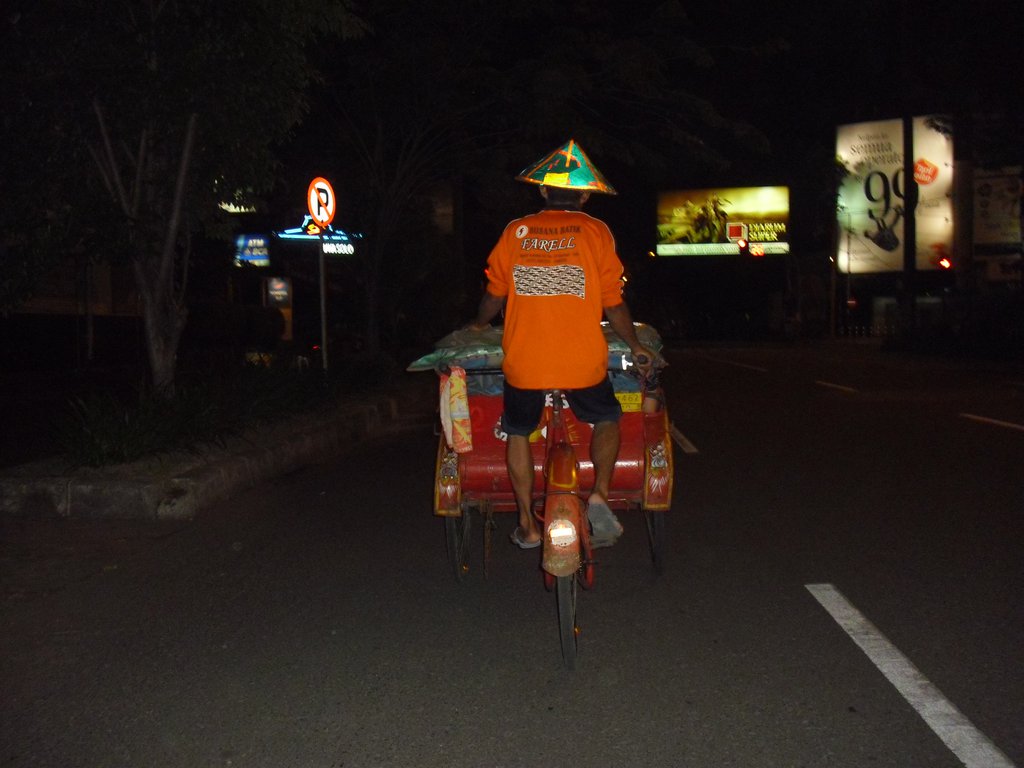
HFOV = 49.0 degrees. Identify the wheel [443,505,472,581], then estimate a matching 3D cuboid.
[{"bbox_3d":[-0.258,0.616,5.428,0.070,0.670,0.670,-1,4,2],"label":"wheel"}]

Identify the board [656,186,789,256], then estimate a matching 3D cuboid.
[{"bbox_3d":[12.042,-9.263,64.000,7.600,3.850,0.400,-1,4,7],"label":"board"}]

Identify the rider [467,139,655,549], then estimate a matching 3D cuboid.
[{"bbox_3d":[0.200,-0.138,4.484,0.785,1.646,0.621,-1,4,2],"label":"rider"}]

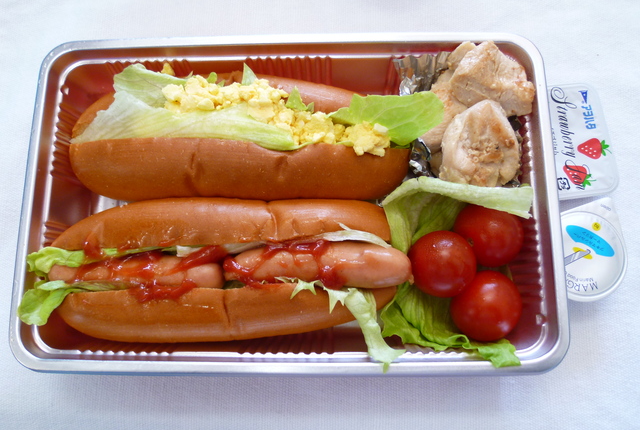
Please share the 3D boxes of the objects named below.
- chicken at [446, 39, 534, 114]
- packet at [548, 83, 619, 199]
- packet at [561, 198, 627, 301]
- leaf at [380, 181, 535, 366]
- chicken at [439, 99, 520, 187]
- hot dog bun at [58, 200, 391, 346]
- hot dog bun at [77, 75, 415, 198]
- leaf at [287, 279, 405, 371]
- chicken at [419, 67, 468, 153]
[{"bbox_3d":[0.080,-0.063,0.206,0.035,0.023,0.032,-1,80,2],"label":"chicken"},{"bbox_3d":[0.126,-0.035,0.226,0.039,0.013,0.056,-6,80,1],"label":"packet"},{"bbox_3d":[0.126,0.017,0.218,0.044,0.014,0.050,29,82,6],"label":"packet"},{"bbox_3d":[0.059,0.026,0.199,0.063,0.037,0.078,-1,80,2],"label":"leaf"},{"bbox_3d":[0.072,-0.032,0.202,0.034,0.023,0.036,-1,80,2],"label":"chicken"},{"bbox_3d":[-0.043,0.025,0.200,0.159,0.044,0.060,-3,80,1],"label":"hot dog bun"},{"bbox_3d":[-0.039,-0.034,0.211,0.159,0.044,0.055,0,80,2],"label":"hot dog bun"},{"bbox_3d":[0.010,0.045,0.181,0.046,0.020,0.036,-1,80,2],"label":"leaf"},{"bbox_3d":[0.061,-0.049,0.212,0.031,0.022,0.038,-1,80,2],"label":"chicken"}]

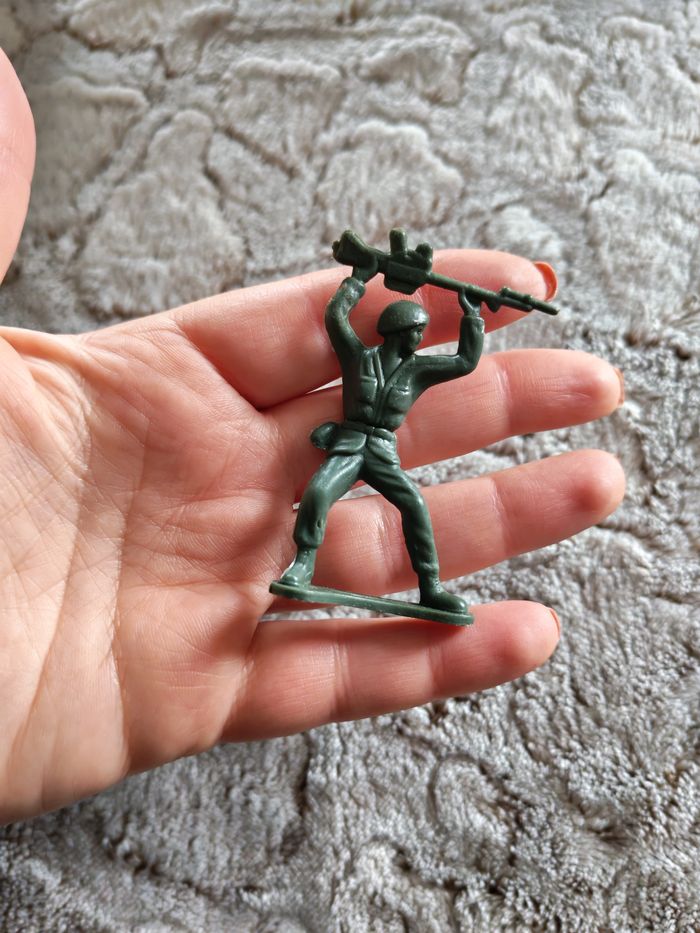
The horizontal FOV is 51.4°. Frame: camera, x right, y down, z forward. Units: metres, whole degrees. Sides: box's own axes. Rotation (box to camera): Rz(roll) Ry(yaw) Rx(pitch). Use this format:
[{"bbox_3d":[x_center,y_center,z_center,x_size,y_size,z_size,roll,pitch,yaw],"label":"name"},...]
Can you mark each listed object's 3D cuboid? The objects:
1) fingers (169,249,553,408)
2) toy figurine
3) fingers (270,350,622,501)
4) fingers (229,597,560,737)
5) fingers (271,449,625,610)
[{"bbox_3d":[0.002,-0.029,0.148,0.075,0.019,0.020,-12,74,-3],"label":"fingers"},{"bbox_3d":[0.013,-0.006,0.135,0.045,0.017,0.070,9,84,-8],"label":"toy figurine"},{"bbox_3d":[0.019,-0.009,0.147,0.070,0.018,0.018,-13,74,-4],"label":"fingers"},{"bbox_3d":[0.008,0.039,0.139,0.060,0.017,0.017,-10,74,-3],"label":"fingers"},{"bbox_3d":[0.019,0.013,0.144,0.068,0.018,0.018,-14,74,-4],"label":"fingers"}]

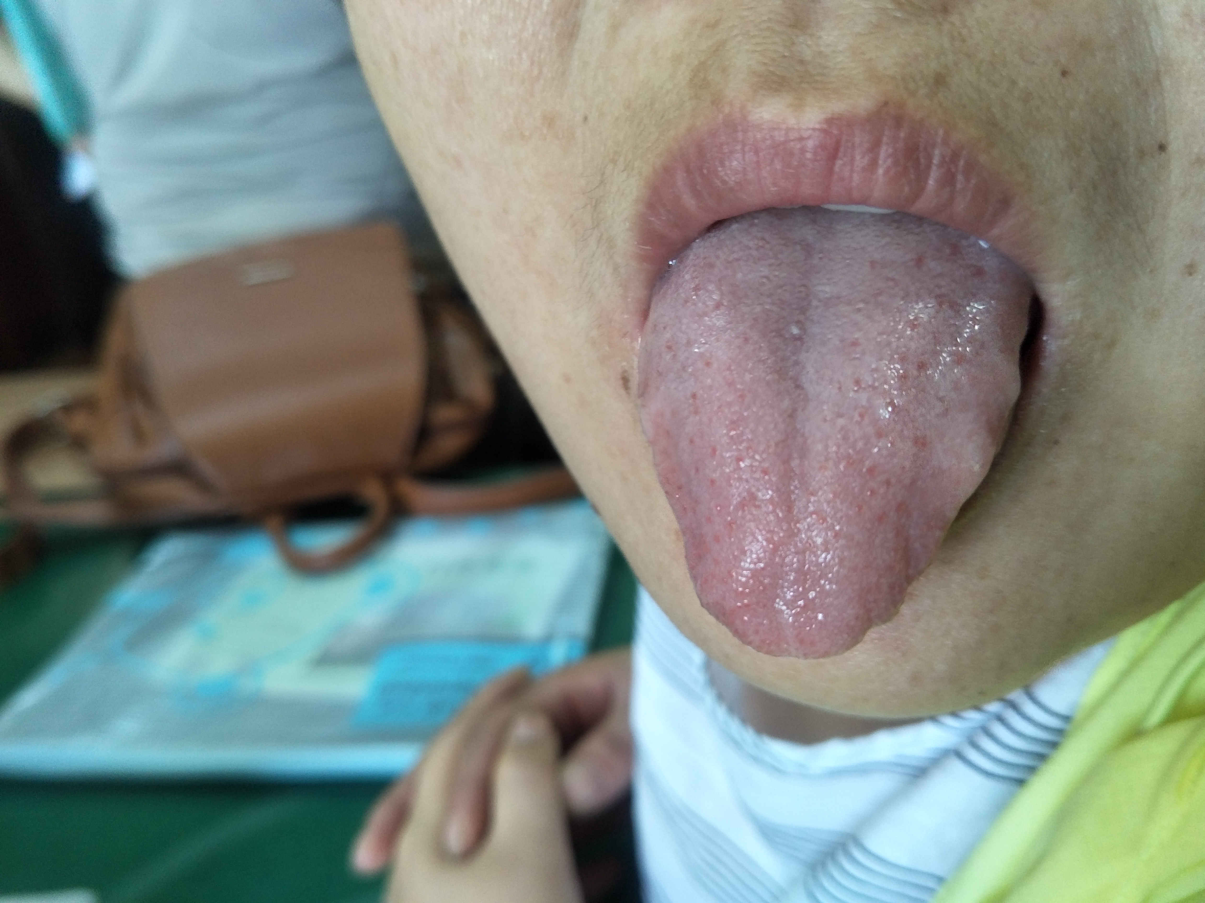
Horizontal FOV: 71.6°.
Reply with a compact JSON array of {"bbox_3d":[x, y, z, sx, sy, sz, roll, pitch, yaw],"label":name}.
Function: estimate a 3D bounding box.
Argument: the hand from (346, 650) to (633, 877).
[{"bbox_3d":[-0.045,0.136,0.370,0.120,0.060,0.085,-26,43,-33],"label":"hand"}]

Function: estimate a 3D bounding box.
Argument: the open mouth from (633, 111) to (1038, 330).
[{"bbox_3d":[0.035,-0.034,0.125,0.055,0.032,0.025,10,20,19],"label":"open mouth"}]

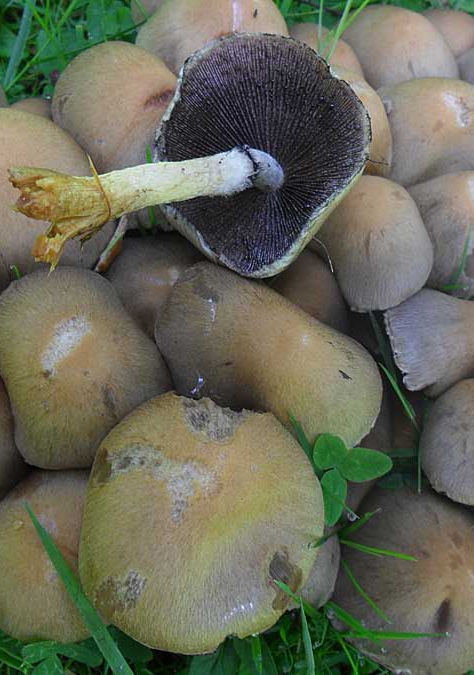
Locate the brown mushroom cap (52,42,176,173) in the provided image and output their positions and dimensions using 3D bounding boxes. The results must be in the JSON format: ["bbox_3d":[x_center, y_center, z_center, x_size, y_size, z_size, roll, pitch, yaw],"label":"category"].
[{"bbox_3d":[-0.067,-0.133,0.384,0.078,0.045,0.078,0,56,0],"label":"brown mushroom cap"}]

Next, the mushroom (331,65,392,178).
[{"bbox_3d":[0.050,-0.104,0.332,0.053,0.036,0.053,0,54,0],"label":"mushroom"}]

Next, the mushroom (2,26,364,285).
[{"bbox_3d":[-0.019,-0.060,0.256,0.108,0.092,0.092,-17,32,-33],"label":"mushroom"}]

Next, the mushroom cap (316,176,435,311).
[{"bbox_3d":[0.058,-0.045,0.287,0.053,0.041,0.053,0,44,0],"label":"mushroom cap"}]

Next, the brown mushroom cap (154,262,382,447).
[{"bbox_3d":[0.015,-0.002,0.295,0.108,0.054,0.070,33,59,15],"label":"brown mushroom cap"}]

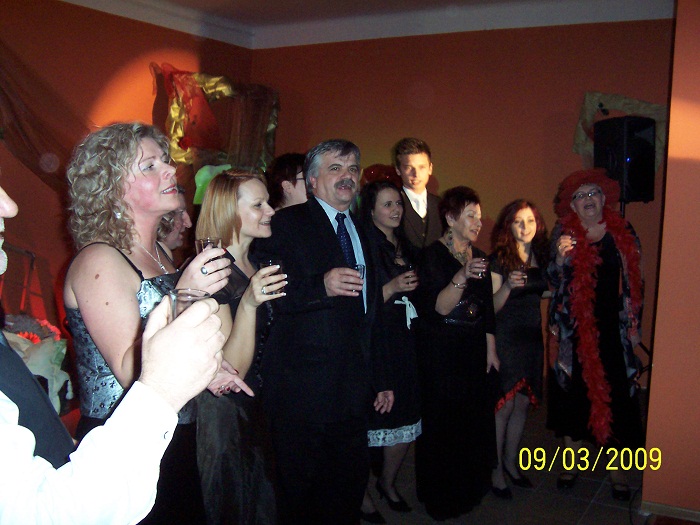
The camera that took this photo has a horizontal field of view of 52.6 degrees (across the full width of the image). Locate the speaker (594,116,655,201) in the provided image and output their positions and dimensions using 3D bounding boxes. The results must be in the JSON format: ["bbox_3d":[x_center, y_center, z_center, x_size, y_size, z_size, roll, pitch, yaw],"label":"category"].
[{"bbox_3d":[1.923,-0.706,4.950,0.340,0.590,0.320,-3,8,-30],"label":"speaker"}]

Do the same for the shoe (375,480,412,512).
[{"bbox_3d":[0.230,1.190,3.600,0.225,0.115,0.085,7,9,38],"label":"shoe"}]

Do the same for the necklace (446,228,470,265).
[{"bbox_3d":[0.525,-0.077,3.400,0.140,0.165,0.120,-4,9,-39],"label":"necklace"}]

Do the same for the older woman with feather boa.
[{"bbox_3d":[1.280,0.380,3.740,0.510,1.710,0.390,3,7,14],"label":"older woman with feather boa"}]

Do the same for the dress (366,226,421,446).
[{"bbox_3d":[0.178,0.370,3.450,0.410,1.070,0.310,-5,10,-43],"label":"dress"}]

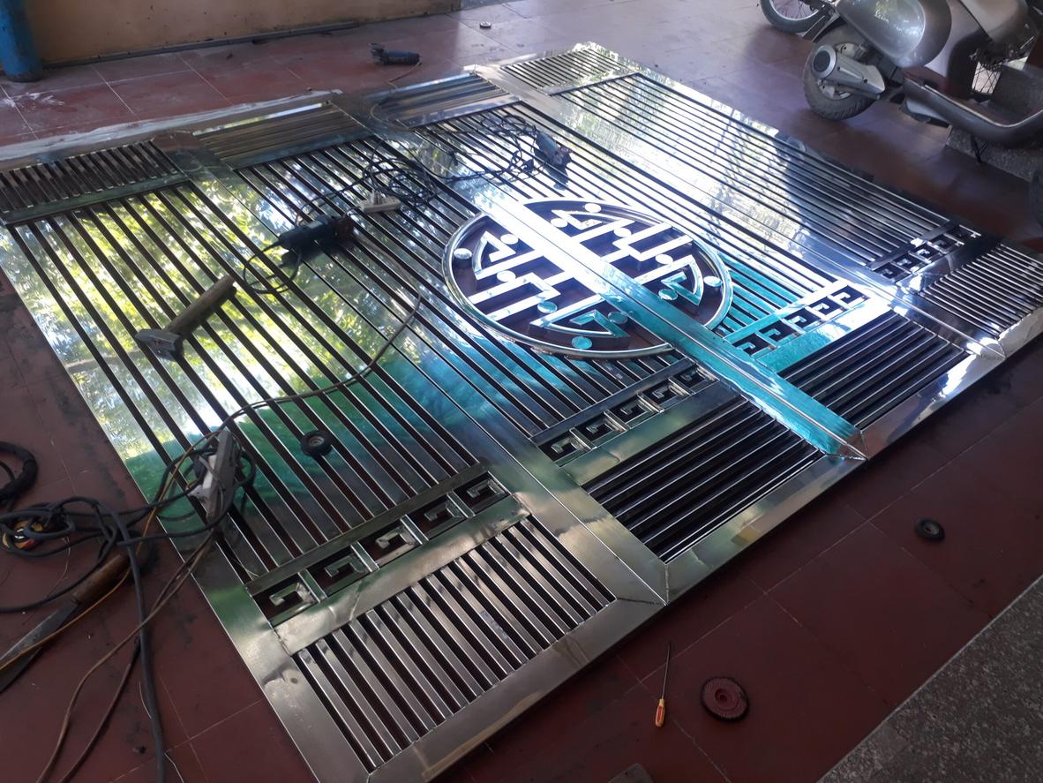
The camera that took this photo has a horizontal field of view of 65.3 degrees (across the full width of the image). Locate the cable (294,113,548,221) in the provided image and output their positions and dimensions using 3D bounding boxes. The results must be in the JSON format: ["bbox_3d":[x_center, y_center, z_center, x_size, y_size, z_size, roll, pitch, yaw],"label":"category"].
[{"bbox_3d":[-0.383,-0.929,3.275,1.280,0.070,0.560,-28,51,-33],"label":"cable"}]

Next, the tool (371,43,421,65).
[{"bbox_3d":[-0.652,-1.765,4.260,0.250,0.088,0.075,3,41,-5],"label":"tool"}]

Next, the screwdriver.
[{"bbox_3d":[0.300,0.608,1.701,0.022,0.021,0.203,13,41,8],"label":"screwdriver"}]

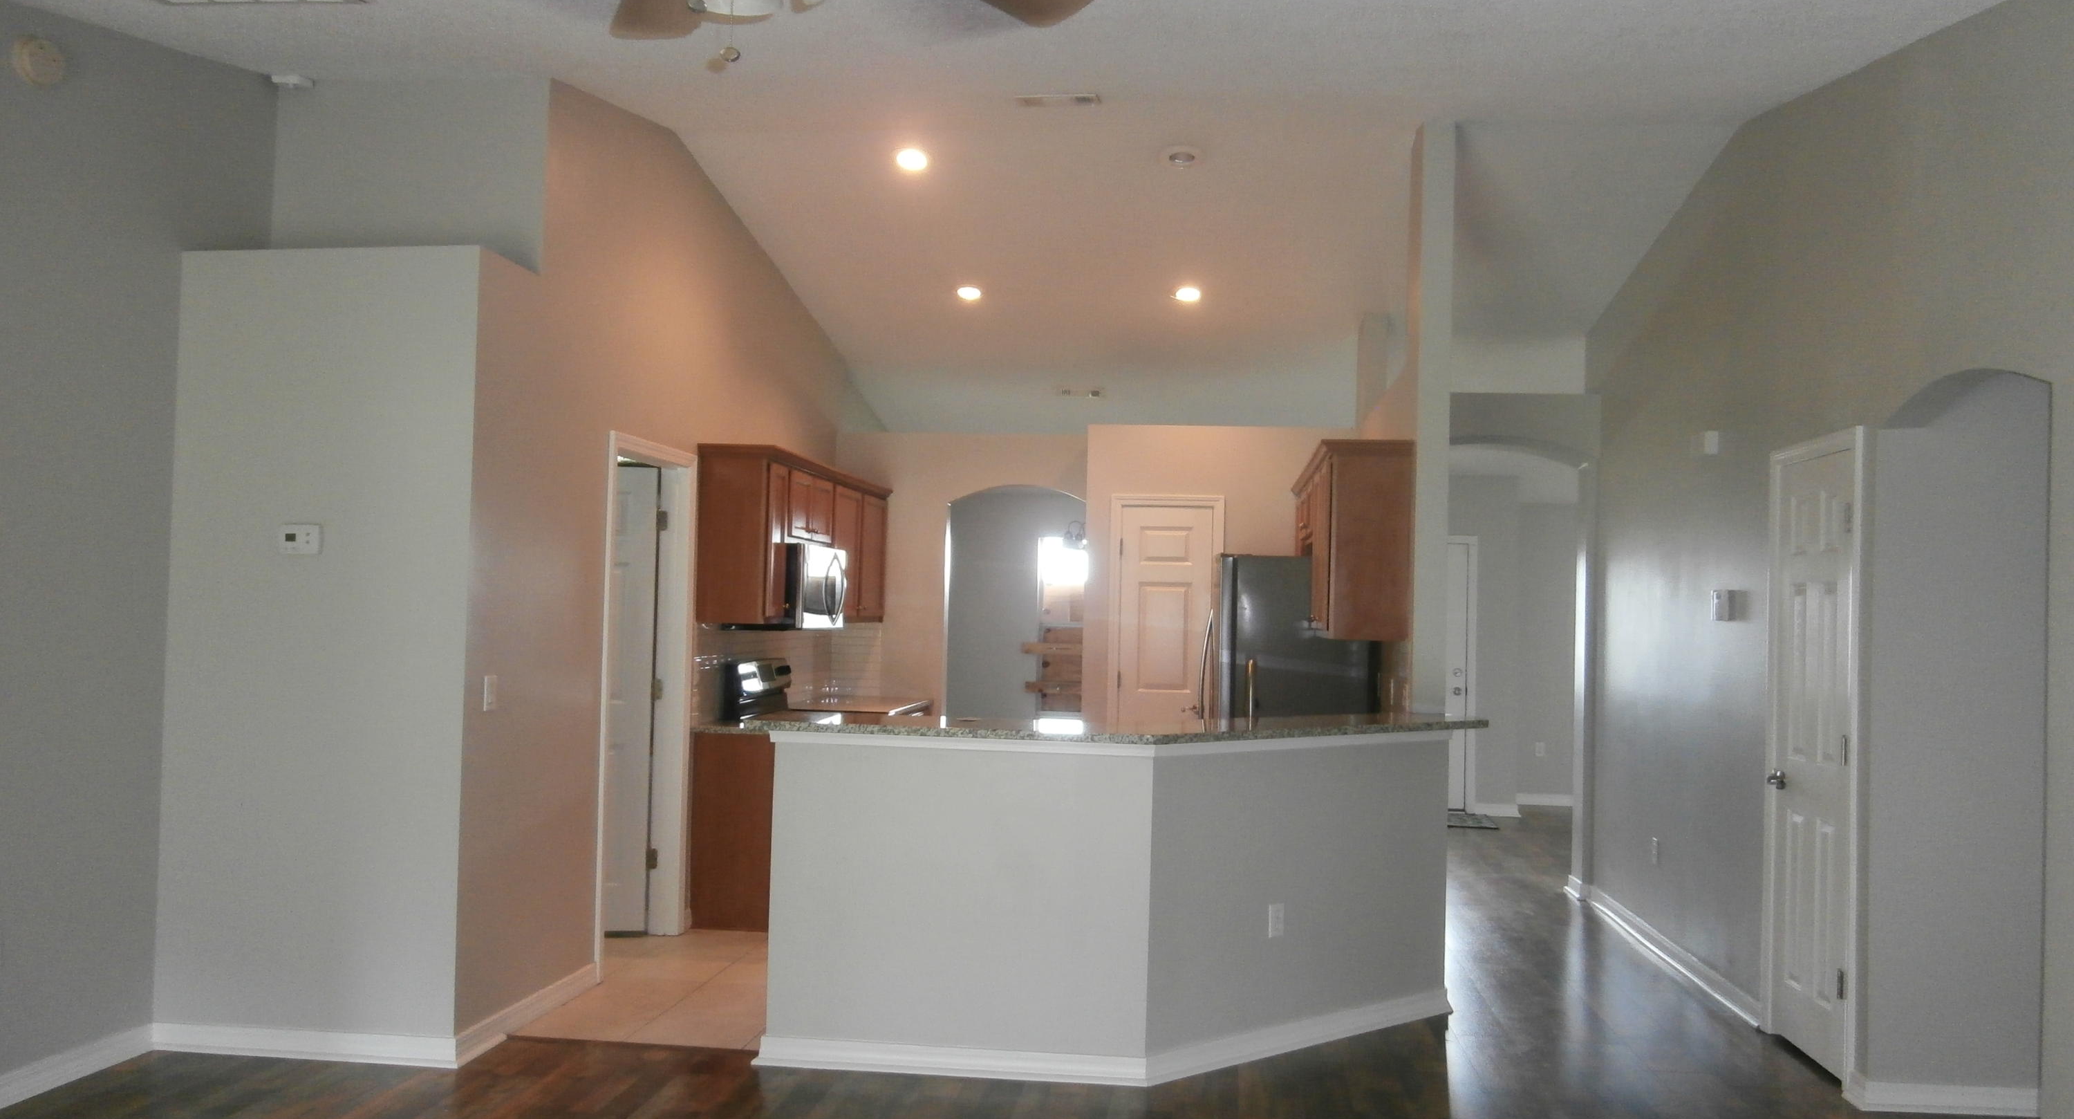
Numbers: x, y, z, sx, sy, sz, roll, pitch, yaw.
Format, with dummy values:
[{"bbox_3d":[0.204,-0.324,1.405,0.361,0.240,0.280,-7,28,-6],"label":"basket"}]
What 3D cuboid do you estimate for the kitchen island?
[{"bbox_3d":[0.382,1.118,5.074,2.480,1.090,1.270,1,-2,7],"label":"kitchen island"}]

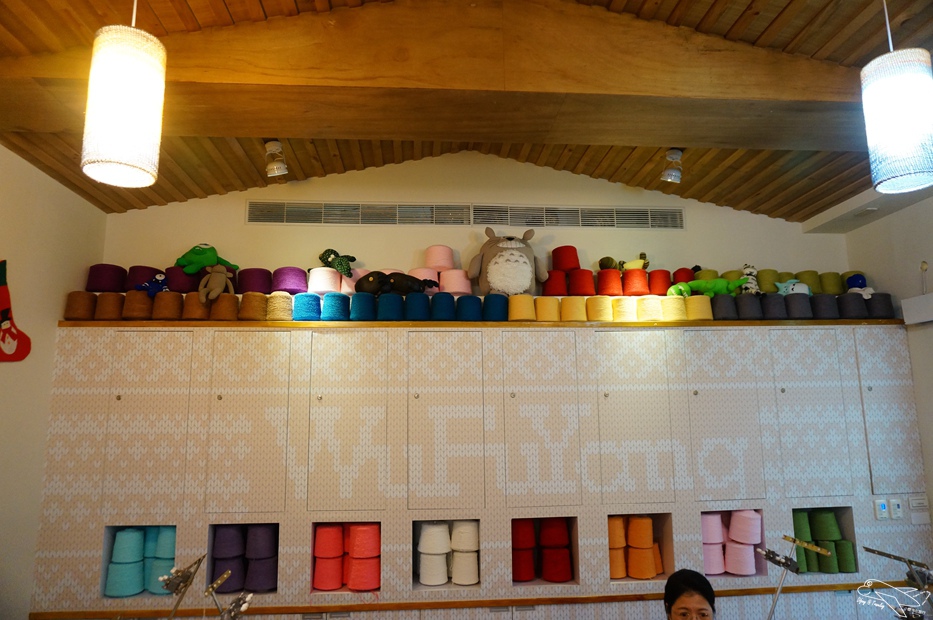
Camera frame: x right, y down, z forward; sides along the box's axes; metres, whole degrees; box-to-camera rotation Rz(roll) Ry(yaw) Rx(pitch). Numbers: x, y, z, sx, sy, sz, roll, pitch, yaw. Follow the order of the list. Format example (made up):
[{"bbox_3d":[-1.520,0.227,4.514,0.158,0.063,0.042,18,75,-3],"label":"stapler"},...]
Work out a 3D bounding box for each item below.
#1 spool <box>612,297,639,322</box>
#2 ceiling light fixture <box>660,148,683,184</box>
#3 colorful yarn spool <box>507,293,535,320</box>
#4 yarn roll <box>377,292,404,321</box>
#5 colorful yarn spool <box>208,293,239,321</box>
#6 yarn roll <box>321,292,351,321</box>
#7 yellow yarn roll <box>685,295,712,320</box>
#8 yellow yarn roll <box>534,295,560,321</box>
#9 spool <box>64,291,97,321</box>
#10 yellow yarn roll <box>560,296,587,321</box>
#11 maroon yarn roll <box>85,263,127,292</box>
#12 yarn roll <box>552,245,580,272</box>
[{"bbox_3d":[1.031,0.003,4.039,0.160,0.160,0.160,0,-9,-5],"label":"spool"},{"bbox_3d":[1.239,-0.866,3.746,0.127,0.214,0.127,8,-12,-43],"label":"ceiling light fixture"},{"bbox_3d":[0.363,0.002,4.044,0.183,0.182,0.183,0,-9,-5],"label":"colorful yarn spool"},{"bbox_3d":[-0.454,0.001,3.743,0.161,0.172,0.161,0,-10,-4],"label":"yarn roll"},{"bbox_3d":[-1.423,-0.005,3.652,0.162,0.168,0.162,0,-9,-5],"label":"colorful yarn spool"},{"bbox_3d":[-0.817,-0.005,3.902,0.178,0.179,0.178,0,-9,-5],"label":"yarn roll"},{"bbox_3d":[1.526,0.000,4.085,0.172,0.167,0.172,0,-9,-5],"label":"yellow yarn roll"},{"bbox_3d":[0.496,0.012,3.807,0.152,0.155,0.152,0,-10,-4],"label":"yellow yarn roll"},{"bbox_3d":[-2.241,-0.008,3.628,0.170,0.181,0.170,0,-10,-4],"label":"spool"},{"bbox_3d":[0.701,0.007,4.065,0.172,0.170,0.172,0,-9,-5],"label":"yellow yarn roll"},{"bbox_3d":[-2.324,-0.176,4.032,0.233,0.201,0.233,0,-9,-5],"label":"maroon yarn roll"},{"bbox_3d":[0.654,-0.322,4.060,0.191,0.168,0.191,-1,-8,0],"label":"yarn roll"}]

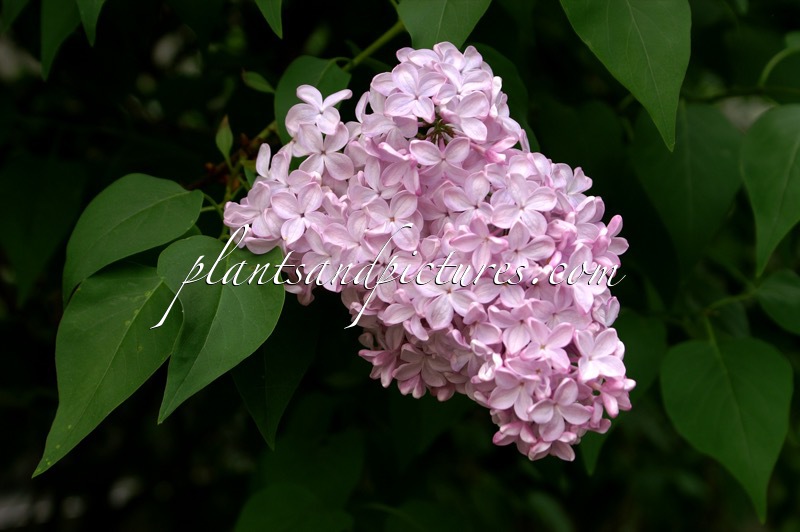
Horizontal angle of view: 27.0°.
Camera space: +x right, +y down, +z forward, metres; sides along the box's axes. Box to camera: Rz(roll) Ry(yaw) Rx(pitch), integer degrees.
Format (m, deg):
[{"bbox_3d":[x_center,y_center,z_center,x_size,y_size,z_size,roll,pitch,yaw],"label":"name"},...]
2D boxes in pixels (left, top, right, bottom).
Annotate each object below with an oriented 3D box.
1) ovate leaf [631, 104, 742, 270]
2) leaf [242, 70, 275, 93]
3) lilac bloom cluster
[{"bbox_3d":[0.127,-0.035,0.740,0.050,0.077,0.013,-2,-6,5],"label":"ovate leaf"},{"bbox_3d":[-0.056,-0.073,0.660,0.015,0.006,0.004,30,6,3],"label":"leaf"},{"bbox_3d":[0.021,-0.004,0.620,0.112,0.167,0.098,-42,-6,-4],"label":"lilac bloom cluster"}]

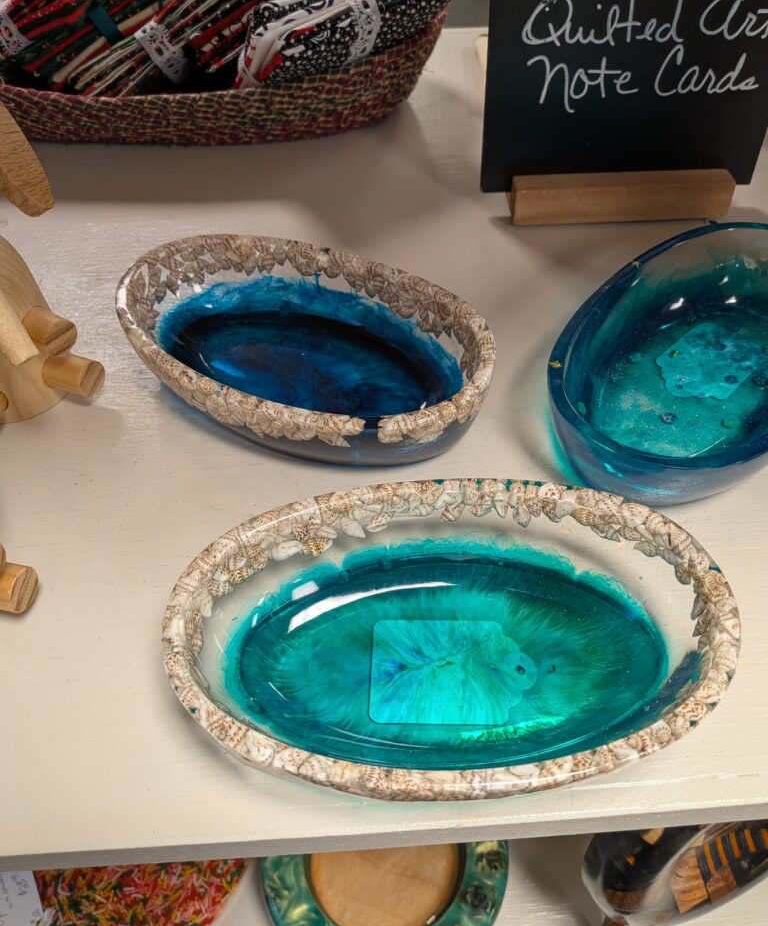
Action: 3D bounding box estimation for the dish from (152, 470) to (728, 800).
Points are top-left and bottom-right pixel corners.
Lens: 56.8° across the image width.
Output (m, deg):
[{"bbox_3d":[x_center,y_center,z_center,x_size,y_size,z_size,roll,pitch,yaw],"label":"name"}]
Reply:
[{"bbox_3d":[0.031,0.082,0.329,0.250,0.053,0.150,-3,51,-3],"label":"dish"}]

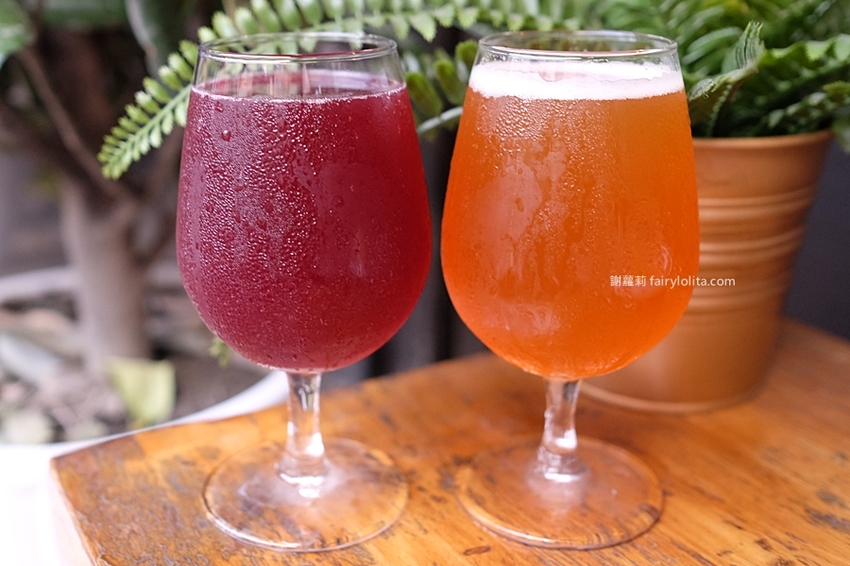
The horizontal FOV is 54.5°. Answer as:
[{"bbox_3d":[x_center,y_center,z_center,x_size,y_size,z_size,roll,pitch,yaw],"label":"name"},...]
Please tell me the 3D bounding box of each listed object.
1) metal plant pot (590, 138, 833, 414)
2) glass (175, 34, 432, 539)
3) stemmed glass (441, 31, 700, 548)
[{"bbox_3d":[0.119,-0.020,0.403,0.124,0.127,0.124,0,21,0],"label":"metal plant pot"},{"bbox_3d":[-0.043,0.002,0.294,0.088,0.167,0.088,0,21,0],"label":"glass"},{"bbox_3d":[0.051,0.002,0.294,0.088,0.167,0.088,0,21,0],"label":"stemmed glass"}]

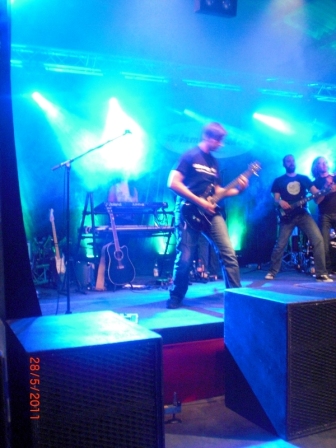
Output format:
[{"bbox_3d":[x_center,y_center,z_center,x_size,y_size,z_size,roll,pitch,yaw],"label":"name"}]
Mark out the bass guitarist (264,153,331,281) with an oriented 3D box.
[{"bbox_3d":[1.712,-0.080,6.500,0.800,1.680,0.500,0,0,0],"label":"bass guitarist"}]

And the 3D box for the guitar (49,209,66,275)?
[{"bbox_3d":[-1.420,0.258,6.350,0.070,0.970,0.310,-14,-7,31],"label":"guitar"}]

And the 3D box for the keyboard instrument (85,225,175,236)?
[{"bbox_3d":[-0.523,0.087,6.600,1.250,0.130,0.330,0,0,-27],"label":"keyboard instrument"}]

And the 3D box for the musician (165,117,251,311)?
[{"bbox_3d":[0.369,-0.100,4.600,0.720,1.720,0.530,0,0,-40],"label":"musician"}]

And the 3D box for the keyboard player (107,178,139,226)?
[{"bbox_3d":[-0.671,-0.090,7.100,0.520,1.700,0.420,0,0,-18],"label":"keyboard player"}]

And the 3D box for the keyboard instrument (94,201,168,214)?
[{"bbox_3d":[-0.500,-0.223,6.650,0.980,0.100,0.290,0,-18,-27],"label":"keyboard instrument"}]

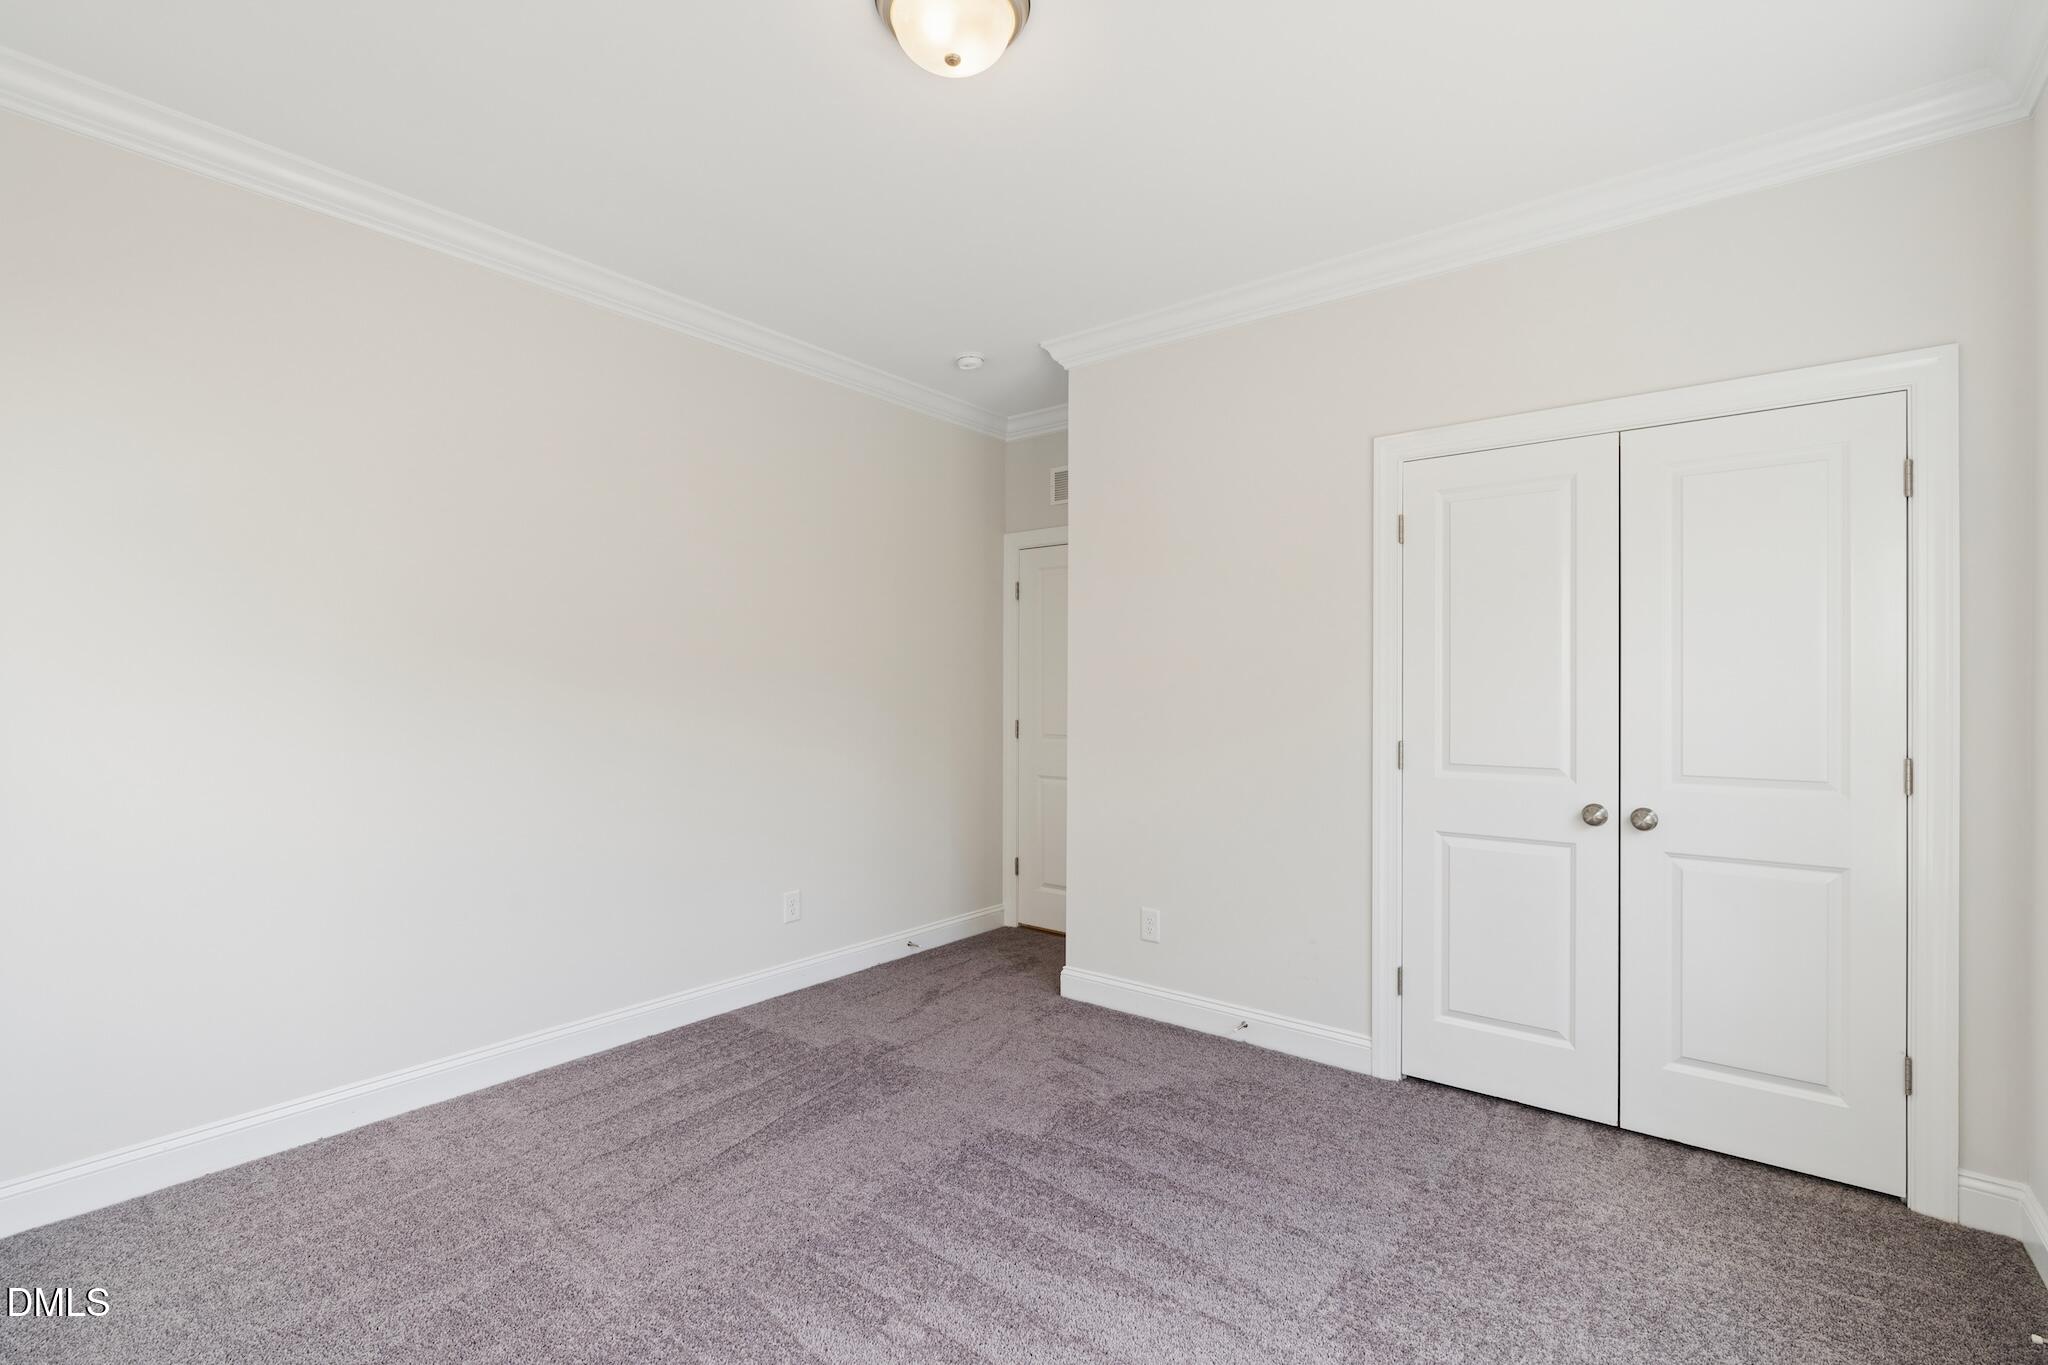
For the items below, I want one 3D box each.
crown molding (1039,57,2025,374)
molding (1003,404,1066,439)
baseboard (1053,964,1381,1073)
[{"bbox_3d":[1.233,-1.393,3.027,2.891,0.104,0.085,0,0,38],"label":"crown molding"},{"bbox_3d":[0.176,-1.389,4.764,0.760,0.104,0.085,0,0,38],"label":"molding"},{"bbox_3d":[0.676,1.282,3.494,1.297,0.127,0.016,0,0,38],"label":"baseboard"}]

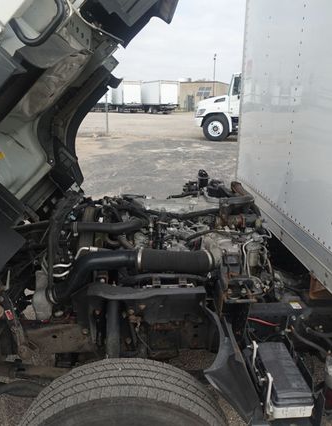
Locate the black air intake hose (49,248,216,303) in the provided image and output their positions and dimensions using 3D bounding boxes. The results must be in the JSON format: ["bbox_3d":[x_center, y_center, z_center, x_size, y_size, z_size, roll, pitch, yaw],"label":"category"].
[{"bbox_3d":[-0.140,0.256,1.448,0.641,0.195,0.120,-1,17,-2],"label":"black air intake hose"}]

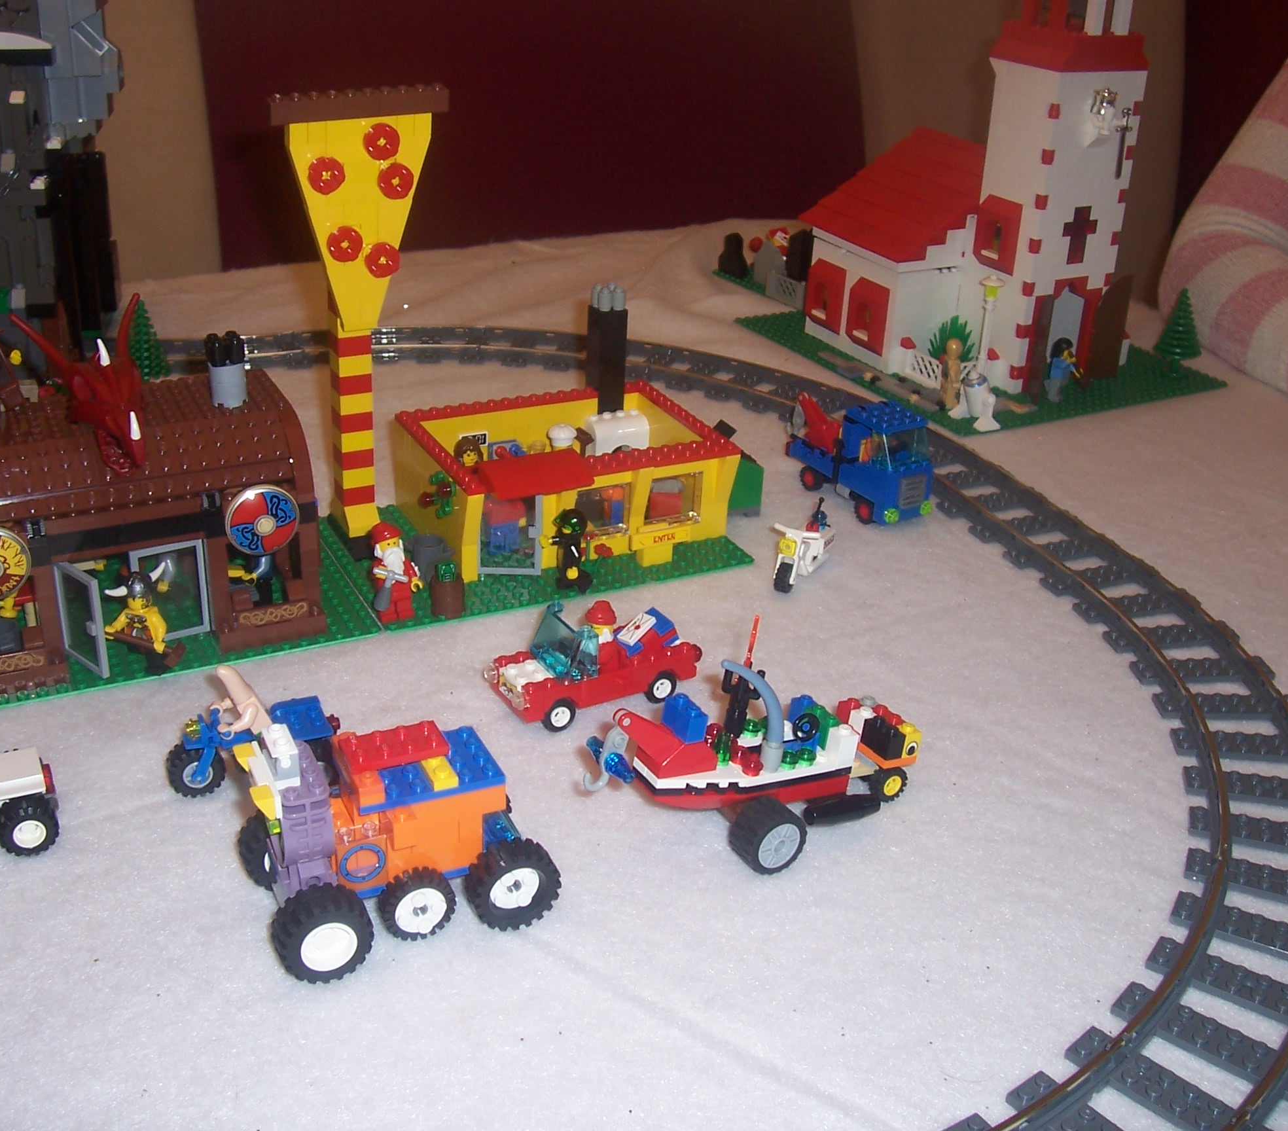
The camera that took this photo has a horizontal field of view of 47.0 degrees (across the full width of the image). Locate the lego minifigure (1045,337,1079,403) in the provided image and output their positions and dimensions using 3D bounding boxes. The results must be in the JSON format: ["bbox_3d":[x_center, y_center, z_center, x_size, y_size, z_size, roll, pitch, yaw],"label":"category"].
[{"bbox_3d":[0.272,-0.129,0.965,0.021,0.043,0.022,-1,27,-8],"label":"lego minifigure"}]

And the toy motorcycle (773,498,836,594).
[{"bbox_3d":[0.076,-0.010,0.722,0.024,0.034,0.055,15,29,22],"label":"toy motorcycle"}]

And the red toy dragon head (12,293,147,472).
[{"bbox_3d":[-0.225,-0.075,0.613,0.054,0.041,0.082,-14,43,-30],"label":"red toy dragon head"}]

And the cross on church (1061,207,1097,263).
[{"bbox_3d":[0.278,-0.214,0.956,0.032,0.038,0.008,-13,31,-28],"label":"cross on church"}]

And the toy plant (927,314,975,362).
[{"bbox_3d":[0.203,-0.144,0.985,0.031,0.042,0.031,-13,31,-28],"label":"toy plant"}]

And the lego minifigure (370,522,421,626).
[{"bbox_3d":[-0.111,0.002,0.662,0.025,0.044,0.017,-12,30,-27],"label":"lego minifigure"}]

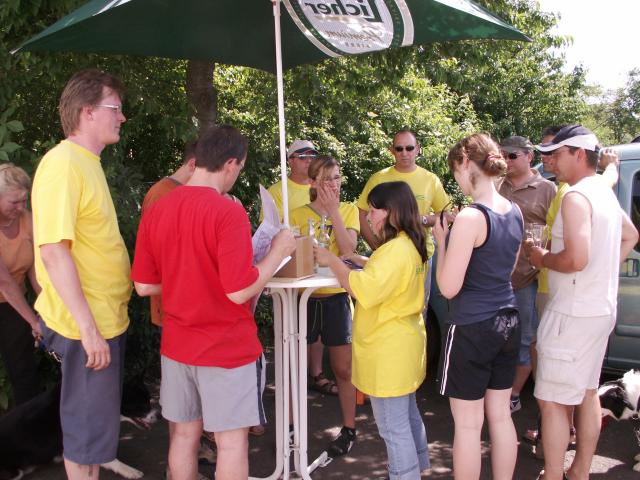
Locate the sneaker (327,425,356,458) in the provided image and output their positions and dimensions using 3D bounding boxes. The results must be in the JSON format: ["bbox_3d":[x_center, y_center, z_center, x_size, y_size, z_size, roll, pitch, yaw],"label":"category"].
[{"bbox_3d":[0.128,1.149,3.688,0.100,0.115,0.265,3,6,31],"label":"sneaker"}]

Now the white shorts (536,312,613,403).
[{"bbox_3d":[1.227,0.557,3.120,0.350,0.500,0.420,3,7,28],"label":"white shorts"}]

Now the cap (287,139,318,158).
[{"bbox_3d":[-0.110,-0.573,4.050,0.180,0.135,0.260,-4,7,-30],"label":"cap"}]

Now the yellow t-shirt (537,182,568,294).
[{"bbox_3d":[1.477,-0.009,3.800,0.500,0.680,0.340,5,8,41],"label":"yellow t-shirt"}]

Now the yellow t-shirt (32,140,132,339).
[{"bbox_3d":[-0.870,-0.002,2.380,0.340,0.720,0.500,-1,6,-7],"label":"yellow t-shirt"}]

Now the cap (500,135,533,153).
[{"bbox_3d":[1.234,-0.603,4.083,0.250,0.125,0.175,-4,6,-37],"label":"cap"}]

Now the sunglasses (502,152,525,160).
[{"bbox_3d":[1.214,-0.523,4.050,0.130,0.043,0.140,-4,6,-37],"label":"sunglasses"}]

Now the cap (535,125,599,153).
[{"bbox_3d":[1.139,-0.467,2.991,0.280,0.140,0.180,1,5,20],"label":"cap"}]

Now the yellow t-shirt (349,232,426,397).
[{"bbox_3d":[0.320,0.353,3.070,0.340,0.760,0.490,2,7,25],"label":"yellow t-shirt"}]

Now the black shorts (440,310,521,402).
[{"bbox_3d":[0.683,0.483,2.755,0.370,0.390,0.300,-4,6,-35],"label":"black shorts"}]

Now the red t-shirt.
[{"bbox_3d":[-0.508,0.150,2.660,0.530,0.730,0.330,1,6,13],"label":"red t-shirt"}]

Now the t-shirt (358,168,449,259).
[{"bbox_3d":[0.529,-0.174,4.101,0.560,0.620,0.300,-1,5,-3],"label":"t-shirt"}]

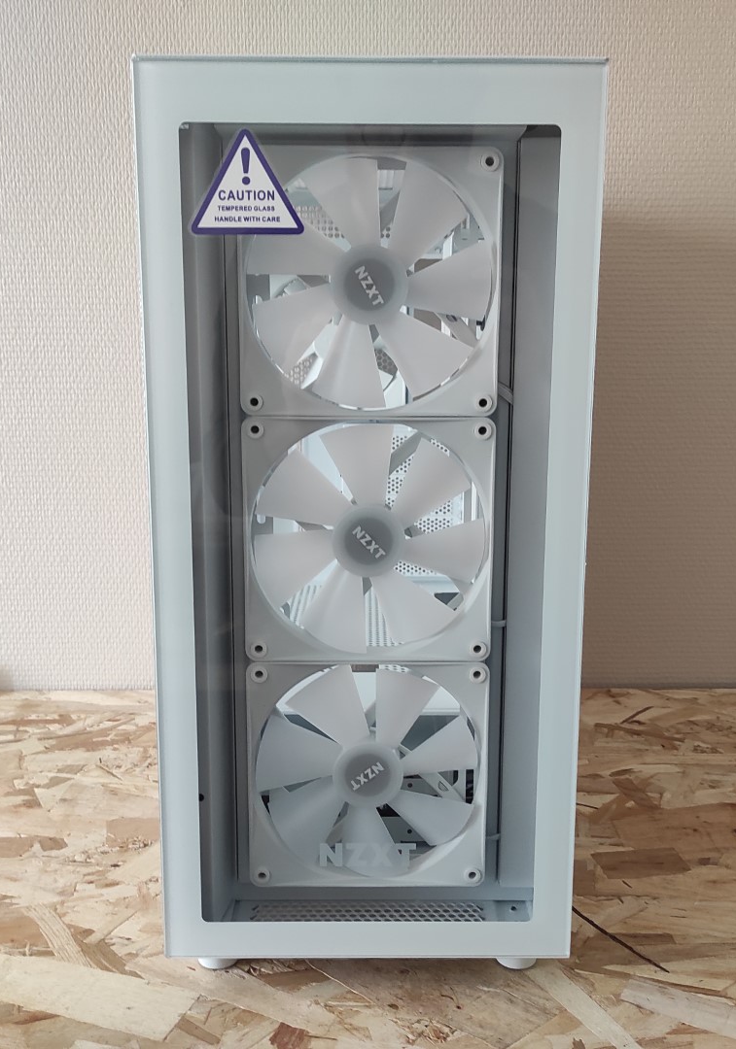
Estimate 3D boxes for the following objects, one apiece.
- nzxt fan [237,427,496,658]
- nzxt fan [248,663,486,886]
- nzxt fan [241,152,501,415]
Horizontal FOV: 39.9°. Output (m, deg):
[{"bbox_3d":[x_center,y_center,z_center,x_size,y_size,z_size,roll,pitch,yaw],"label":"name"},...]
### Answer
[{"bbox_3d":[0.000,0.007,0.577,0.140,0.140,0.026,0,11,0],"label":"nzxt fan"},{"bbox_3d":[0.000,0.145,0.602,0.140,0.140,0.026,0,11,0],"label":"nzxt fan"},{"bbox_3d":[0.001,-0.130,0.551,0.140,0.140,0.026,0,11,0],"label":"nzxt fan"}]

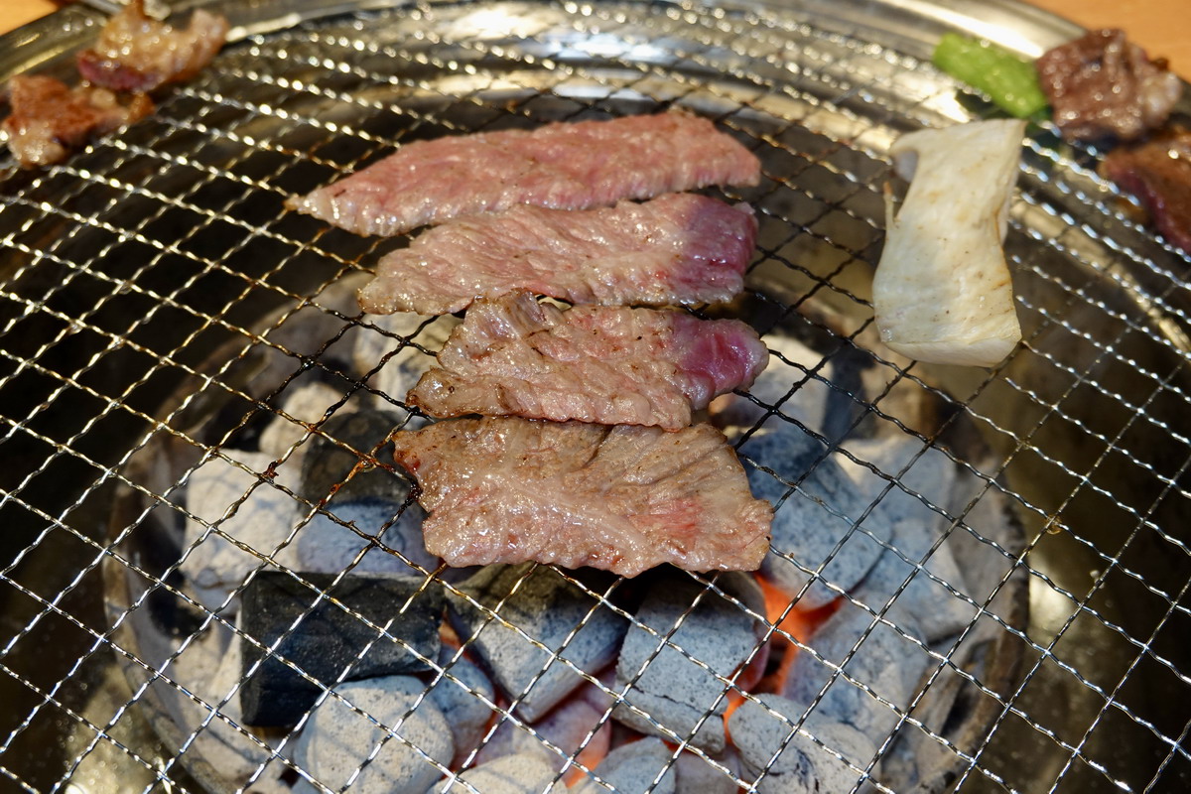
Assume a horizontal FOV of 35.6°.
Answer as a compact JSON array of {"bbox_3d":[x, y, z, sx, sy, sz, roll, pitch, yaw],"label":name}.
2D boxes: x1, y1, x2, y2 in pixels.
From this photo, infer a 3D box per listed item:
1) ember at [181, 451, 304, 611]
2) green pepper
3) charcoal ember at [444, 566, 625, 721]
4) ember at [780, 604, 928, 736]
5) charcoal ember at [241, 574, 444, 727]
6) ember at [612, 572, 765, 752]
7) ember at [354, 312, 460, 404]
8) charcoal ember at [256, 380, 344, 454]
[{"bbox_3d":[-0.082,0.032,0.436,0.026,0.028,0.032,-2,44,-4],"label":"ember"},{"bbox_3d":[0.102,-0.083,0.478,0.013,0.012,0.033,-34,54,-31],"label":"green pepper"},{"bbox_3d":[-0.013,0.052,0.405,0.033,0.022,0.027,-22,49,-22],"label":"charcoal ember"},{"bbox_3d":[0.058,0.061,0.411,0.029,0.024,0.028,-12,46,-14],"label":"ember"},{"bbox_3d":[-0.054,0.055,0.400,0.041,0.026,0.025,0,44,-2],"label":"charcoal ember"},{"bbox_3d":[0.020,0.057,0.404,0.029,0.031,0.033,12,45,11],"label":"ember"},{"bbox_3d":[-0.048,-0.011,0.482,0.031,0.022,0.024,-2,44,-4],"label":"ember"},{"bbox_3d":[-0.073,0.007,0.468,0.024,0.019,0.021,9,44,7],"label":"charcoal ember"}]

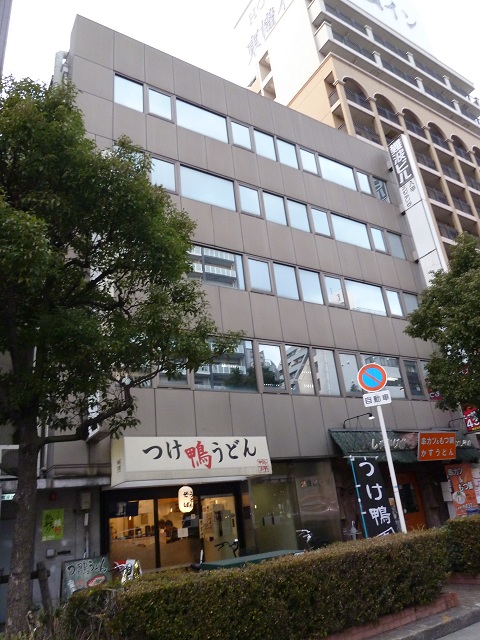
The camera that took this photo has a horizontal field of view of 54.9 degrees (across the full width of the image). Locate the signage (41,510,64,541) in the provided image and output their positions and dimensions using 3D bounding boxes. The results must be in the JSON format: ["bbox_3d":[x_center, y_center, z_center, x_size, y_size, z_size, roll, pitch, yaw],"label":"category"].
[{"bbox_3d":[-4.586,5.037,11.357,0.477,0.701,0.015,8,-26,-31],"label":"signage"}]

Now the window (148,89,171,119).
[{"bbox_3d":[-3.069,-8.284,17.847,0.964,1.310,0.100,8,-26,-31],"label":"window"}]

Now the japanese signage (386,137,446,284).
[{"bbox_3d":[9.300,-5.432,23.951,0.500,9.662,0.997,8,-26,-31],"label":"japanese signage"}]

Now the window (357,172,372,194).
[{"bbox_3d":[6.240,-6.785,23.044,0.787,1.214,0.120,8,-27,-31],"label":"window"}]

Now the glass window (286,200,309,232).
[{"bbox_3d":[2.595,-4.552,20.192,1.100,1.455,0.100,8,-26,-31],"label":"glass window"}]

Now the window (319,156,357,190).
[{"bbox_3d":[4.909,-7.301,23.063,2.308,1.468,0.100,8,-26,-31],"label":"window"}]

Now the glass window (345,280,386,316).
[{"bbox_3d":[5.469,-0.930,20.049,2.312,1.487,0.100,8,-26,-31],"label":"glass window"}]

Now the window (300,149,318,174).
[{"bbox_3d":[3.191,-7.245,21.295,0.910,1.223,0.120,8,-27,-31],"label":"window"}]

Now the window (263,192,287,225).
[{"bbox_3d":[1.456,-4.571,19.103,1.164,1.447,0.100,8,-26,-31],"label":"window"}]

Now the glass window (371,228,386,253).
[{"bbox_3d":[6.551,-3.753,21.864,0.748,1.173,0.120,8,-27,-31],"label":"glass window"}]

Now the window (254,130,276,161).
[{"bbox_3d":[1.097,-7.500,19.948,1.045,1.395,0.120,8,-27,-31],"label":"window"}]

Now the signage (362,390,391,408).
[{"bbox_3d":[2.796,1.611,9.399,0.526,0.251,0.040,-15,-24,20],"label":"signage"}]

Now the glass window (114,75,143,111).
[{"bbox_3d":[-4.116,-8.403,17.198,1.153,1.499,0.100,8,-26,-31],"label":"glass window"}]

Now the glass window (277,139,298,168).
[{"bbox_3d":[2.171,-7.529,21.020,1.138,1.488,0.100,8,-26,-31],"label":"glass window"}]

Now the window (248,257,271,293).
[{"bbox_3d":[0.742,-1.637,17.199,0.980,1.311,0.100,8,-26,-31],"label":"window"}]

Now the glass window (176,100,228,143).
[{"bbox_3d":[-1.524,-8.233,19.195,2.393,1.478,0.100,8,-26,-31],"label":"glass window"}]

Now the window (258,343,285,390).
[{"bbox_3d":[1.145,1.641,16.247,0.932,1.621,0.100,8,-26,-31],"label":"window"}]

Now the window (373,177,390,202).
[{"bbox_3d":[7.241,-6.608,23.629,1.004,1.395,0.120,8,-27,-31],"label":"window"}]

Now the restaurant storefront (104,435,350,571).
[{"bbox_3d":[0.015,4.893,12.665,7.425,3.482,1.300,8,-27,-31],"label":"restaurant storefront"}]

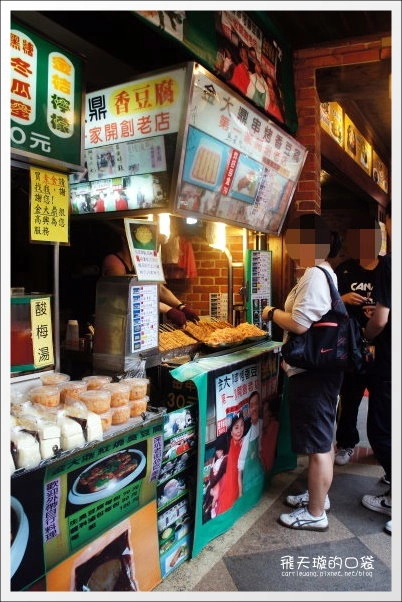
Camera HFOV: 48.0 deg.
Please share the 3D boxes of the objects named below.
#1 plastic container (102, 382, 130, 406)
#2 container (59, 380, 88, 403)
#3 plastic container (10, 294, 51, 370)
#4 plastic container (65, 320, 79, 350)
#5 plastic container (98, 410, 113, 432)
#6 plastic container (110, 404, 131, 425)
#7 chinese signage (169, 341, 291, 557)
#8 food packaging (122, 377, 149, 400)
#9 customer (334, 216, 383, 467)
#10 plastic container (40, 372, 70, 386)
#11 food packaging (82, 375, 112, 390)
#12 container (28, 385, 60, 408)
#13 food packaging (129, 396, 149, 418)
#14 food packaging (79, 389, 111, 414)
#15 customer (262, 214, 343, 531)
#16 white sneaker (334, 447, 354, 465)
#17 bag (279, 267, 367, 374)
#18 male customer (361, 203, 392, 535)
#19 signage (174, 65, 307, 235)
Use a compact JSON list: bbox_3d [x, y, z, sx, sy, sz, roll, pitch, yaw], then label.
[{"bbox_3d":[-0.333,0.371,1.758,0.122,0.067,0.122,0,3,0],"label":"plastic container"},{"bbox_3d":[-0.507,0.367,1.804,0.122,0.067,0.122,2,3,31],"label":"container"},{"bbox_3d":[-0.930,0.138,2.250,0.270,0.355,0.310,2,3,32],"label":"plastic container"},{"bbox_3d":[-0.803,0.214,2.800,0.088,0.187,0.088,2,3,31],"label":"plastic container"},{"bbox_3d":[-0.389,0.441,1.671,0.122,0.067,0.122,2,3,31],"label":"plastic container"},{"bbox_3d":[-0.366,0.482,1.956,0.131,0.078,0.131,0,3,0],"label":"plastic container"},{"bbox_3d":[0.235,0.751,2.721,0.180,0.900,1.200,2,3,32],"label":"chinese signage"},{"bbox_3d":[-0.302,0.399,2.052,0.131,0.078,0.131,0,3,0],"label":"food packaging"},{"bbox_3d":[1.200,0.274,3.256,0.510,1.740,0.380,2,3,25],"label":"customer"},{"bbox_3d":[-0.680,0.392,2.112,0.131,0.078,0.131,2,3,32],"label":"plastic container"},{"bbox_3d":[-0.475,0.398,2.072,0.131,0.078,0.131,2,3,32],"label":"food packaging"},{"bbox_3d":[-0.654,0.407,1.893,0.131,0.078,0.131,0,3,0],"label":"container"},{"bbox_3d":[-0.272,0.432,1.860,0.122,0.067,0.122,0,3,0],"label":"food packaging"},{"bbox_3d":[-0.432,0.409,1.843,0.131,0.078,0.131,0,3,0],"label":"food packaging"},{"bbox_3d":[0.576,0.383,2.562,0.450,1.700,0.500,1,3,18],"label":"customer"},{"bbox_3d":[1.097,1.140,3.441,0.100,0.105,0.275,2,3,30],"label":"white sneaker"},{"bbox_3d":[0.628,0.075,2.317,0.440,0.540,0.210,0,3,9],"label":"bag"},{"bbox_3d":[1.123,0.347,2.580,0.450,1.770,0.500,1,3,21],"label":"male customer"},{"bbox_3d":[0.242,-0.693,2.433,0.070,0.577,1.371,20,12,29],"label":"signage"}]

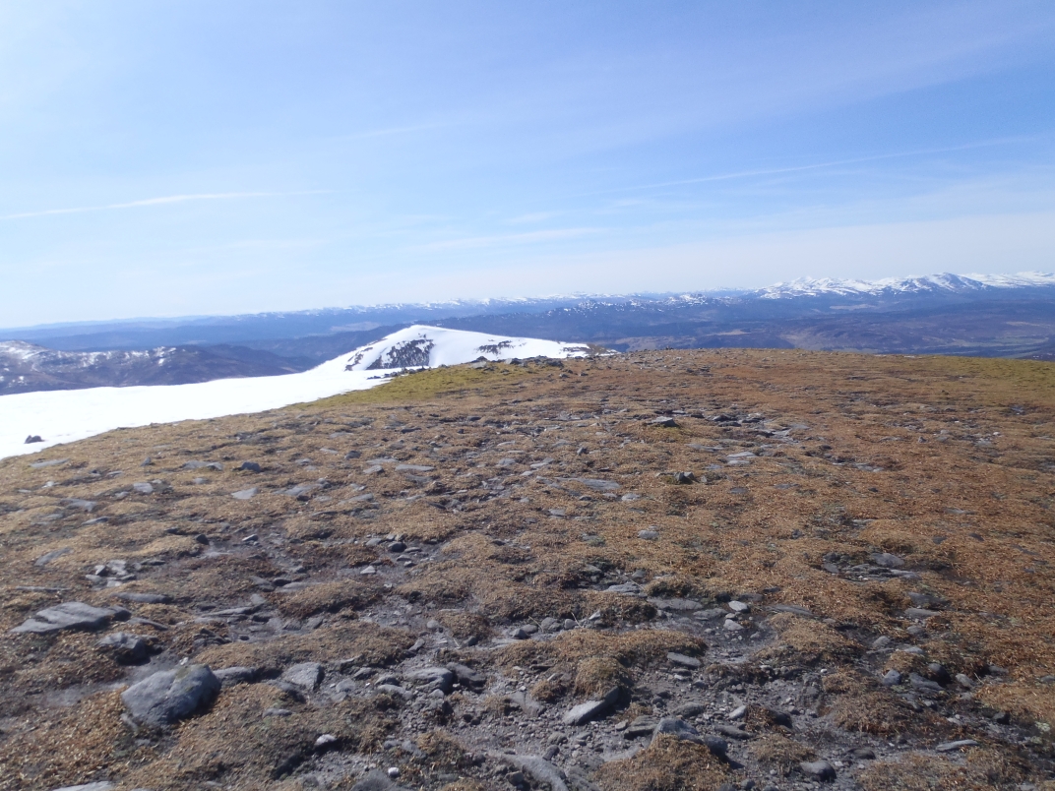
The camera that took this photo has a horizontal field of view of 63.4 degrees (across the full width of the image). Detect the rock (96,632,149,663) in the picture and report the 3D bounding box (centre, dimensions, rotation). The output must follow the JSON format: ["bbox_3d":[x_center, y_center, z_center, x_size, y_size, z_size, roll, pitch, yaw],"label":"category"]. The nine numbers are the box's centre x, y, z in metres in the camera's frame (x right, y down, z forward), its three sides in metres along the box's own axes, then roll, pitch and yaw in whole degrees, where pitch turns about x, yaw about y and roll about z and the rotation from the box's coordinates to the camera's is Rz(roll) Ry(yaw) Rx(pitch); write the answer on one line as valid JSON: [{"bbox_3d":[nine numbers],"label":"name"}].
[{"bbox_3d":[-2.108,1.314,4.445,0.224,0.123,0.157,-1,5,10],"label":"rock"}]

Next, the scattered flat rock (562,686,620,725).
[{"bbox_3d":[0.267,1.291,3.567,0.269,0.078,0.133,-7,7,-42],"label":"scattered flat rock"}]

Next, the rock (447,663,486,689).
[{"bbox_3d":[-0.285,1.293,3.943,0.191,0.071,0.117,1,6,35],"label":"rock"}]

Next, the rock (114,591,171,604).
[{"bbox_3d":[-2.457,1.293,5.460,0.329,0.051,0.161,-2,5,5],"label":"rock"}]

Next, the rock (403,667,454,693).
[{"bbox_3d":[-0.451,1.302,3.902,0.216,0.071,0.144,-2,5,0],"label":"rock"}]

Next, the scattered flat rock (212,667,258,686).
[{"bbox_3d":[-1.388,1.337,4.048,0.201,0.054,0.117,-3,5,-5],"label":"scattered flat rock"}]

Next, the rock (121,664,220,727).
[{"bbox_3d":[-1.578,1.321,3.781,0.388,0.161,0.263,-6,6,-32],"label":"rock"}]

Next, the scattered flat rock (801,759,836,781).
[{"bbox_3d":[1.016,1.312,2.984,0.120,0.045,0.079,-1,5,15],"label":"scattered flat rock"}]

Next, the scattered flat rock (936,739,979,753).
[{"bbox_3d":[1.580,1.286,3.139,0.154,0.025,0.061,-4,5,-15],"label":"scattered flat rock"}]

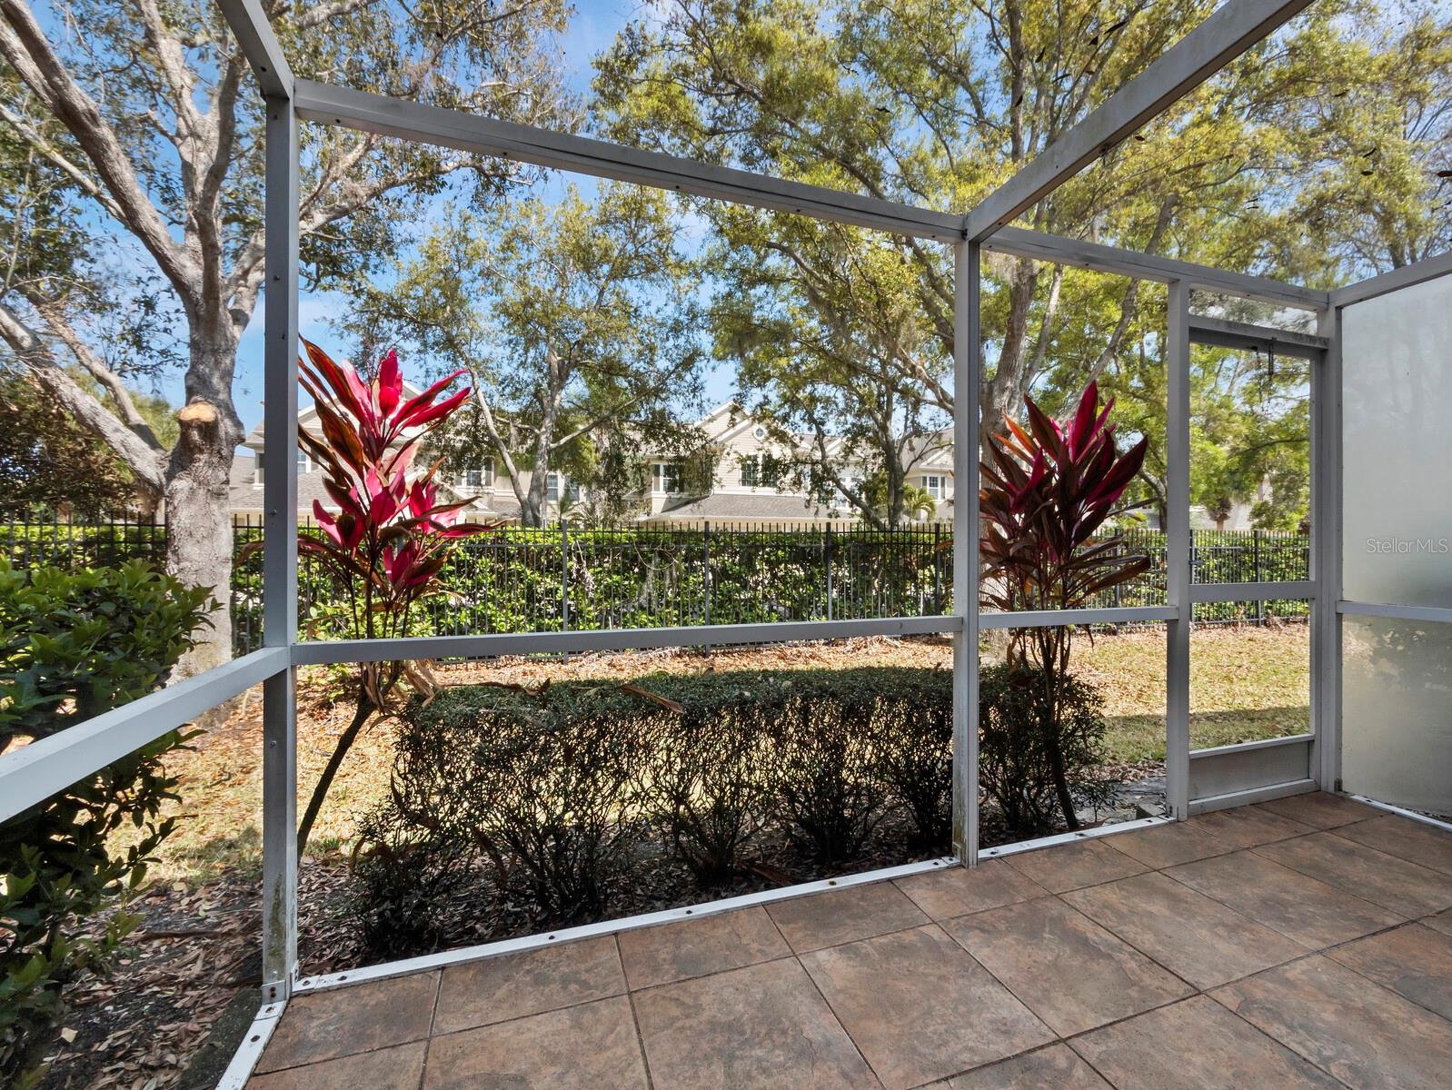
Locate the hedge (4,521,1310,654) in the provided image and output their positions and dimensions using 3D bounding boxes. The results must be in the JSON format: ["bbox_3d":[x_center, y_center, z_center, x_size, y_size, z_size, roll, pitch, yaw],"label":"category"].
[{"bbox_3d":[2.200,0.640,9.250,20.000,1.750,1.000,0,0,-17],"label":"hedge"}]

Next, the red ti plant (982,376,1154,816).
[{"bbox_3d":[1.490,0.260,2.660,0.870,1.980,0.820,0,0,-17],"label":"red ti plant"}]

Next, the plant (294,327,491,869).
[{"bbox_3d":[-1.360,0.250,2.280,0.860,2.050,0.820,0,0,-17],"label":"plant"}]

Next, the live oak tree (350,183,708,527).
[{"bbox_3d":[-4.548,-3.350,13.500,8.209,9.901,7.600,0,0,0],"label":"live oak tree"}]

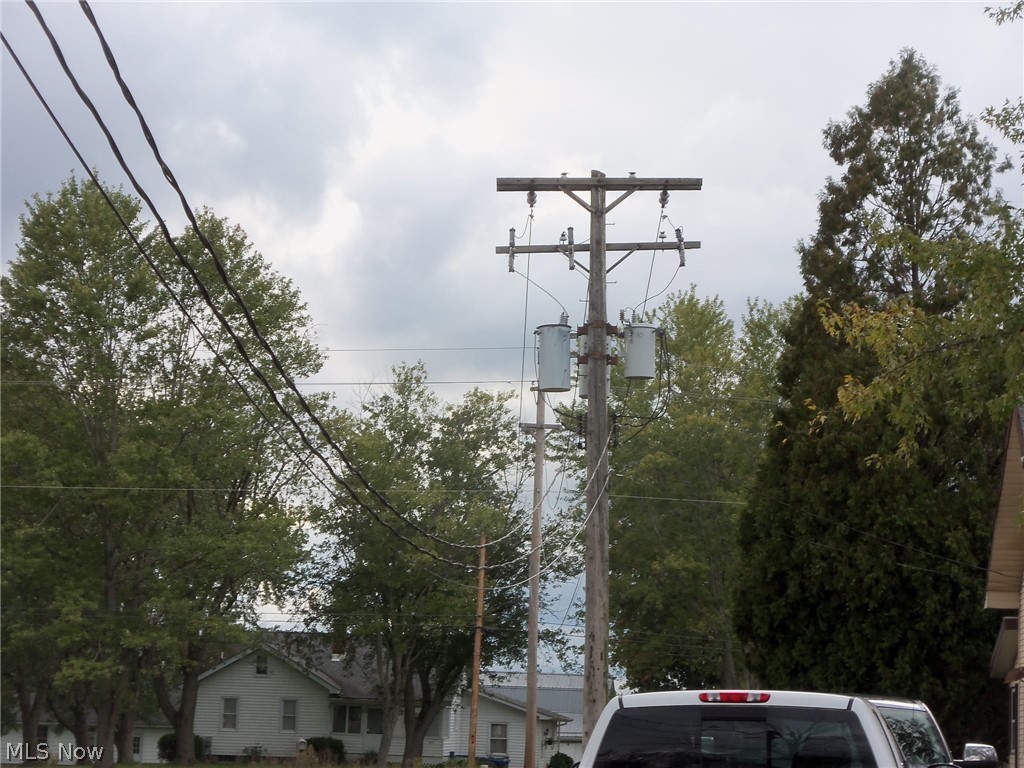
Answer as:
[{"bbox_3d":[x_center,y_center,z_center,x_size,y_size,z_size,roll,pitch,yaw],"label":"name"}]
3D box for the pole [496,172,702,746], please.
[{"bbox_3d":[1.263,1.706,44.621,3.020,9.657,1.100,0,-6,0],"label":"pole"}]

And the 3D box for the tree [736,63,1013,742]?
[{"bbox_3d":[6.922,0.770,54.748,5.900,13.773,5.800,0,-6,0],"label":"tree"}]

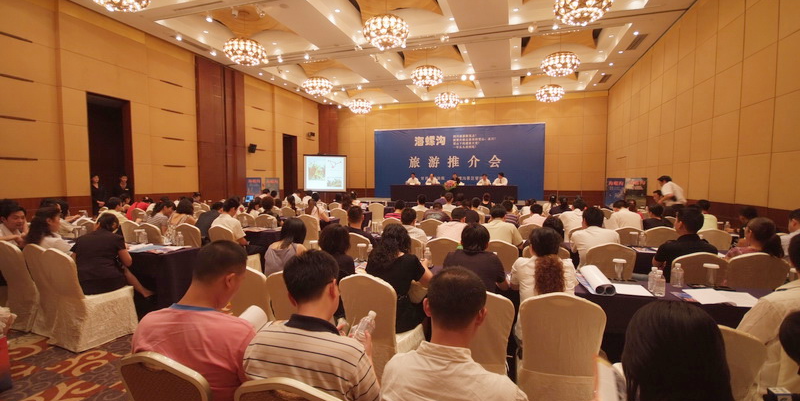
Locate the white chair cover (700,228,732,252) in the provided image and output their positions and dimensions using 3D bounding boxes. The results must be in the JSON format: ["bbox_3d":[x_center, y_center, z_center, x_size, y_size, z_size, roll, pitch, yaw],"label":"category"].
[{"bbox_3d":[4.192,0.844,4.613,0.470,0.935,0.540,1,3,20],"label":"white chair cover"}]

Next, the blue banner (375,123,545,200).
[{"bbox_3d":[2.716,-1.903,17.092,8.730,3.680,0.100,1,3,19],"label":"blue banner"}]

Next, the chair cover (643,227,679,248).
[{"bbox_3d":[3.711,0.831,4.849,0.470,0.935,0.540,1,3,20],"label":"chair cover"}]

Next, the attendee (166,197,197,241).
[{"bbox_3d":[-3.373,0.625,5.117,0.500,1.260,0.750,2,3,29],"label":"attendee"}]

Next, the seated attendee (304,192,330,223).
[{"bbox_3d":[-1.568,0.570,6.551,0.500,1.230,0.750,2,4,34],"label":"seated attendee"}]

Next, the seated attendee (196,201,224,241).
[{"bbox_3d":[-2.946,0.622,5.373,0.500,1.250,0.820,2,3,22],"label":"seated attendee"}]

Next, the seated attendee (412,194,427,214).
[{"bbox_3d":[0.470,0.507,7.446,0.500,1.270,0.750,1,3,19],"label":"seated attendee"}]

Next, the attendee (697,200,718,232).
[{"bbox_3d":[4.270,0.654,4.734,0.480,1.300,0.760,1,3,20],"label":"attendee"}]

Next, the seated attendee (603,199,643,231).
[{"bbox_3d":[3.480,0.647,5.330,0.520,1.300,0.750,1,3,15],"label":"seated attendee"}]

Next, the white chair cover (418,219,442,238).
[{"bbox_3d":[0.581,0.766,5.669,0.450,0.935,0.520,1,3,19],"label":"white chair cover"}]

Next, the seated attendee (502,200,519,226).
[{"bbox_3d":[1.751,0.612,5.382,0.500,1.230,0.720,1,3,15],"label":"seated attendee"}]

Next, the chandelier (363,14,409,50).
[{"bbox_3d":[-0.367,-4.345,8.656,1.180,0.550,1.180,0,3,0],"label":"chandelier"}]

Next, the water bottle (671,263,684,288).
[{"bbox_3d":[2.151,0.572,2.575,0.066,0.195,0.066,1,3,18],"label":"water bottle"}]

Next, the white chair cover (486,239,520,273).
[{"bbox_3d":[1.085,0.869,3.663,0.450,0.935,0.520,1,3,19],"label":"white chair cover"}]

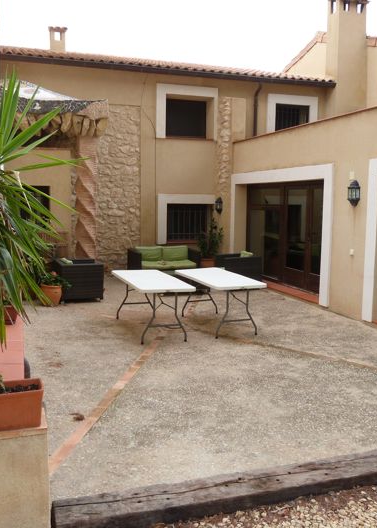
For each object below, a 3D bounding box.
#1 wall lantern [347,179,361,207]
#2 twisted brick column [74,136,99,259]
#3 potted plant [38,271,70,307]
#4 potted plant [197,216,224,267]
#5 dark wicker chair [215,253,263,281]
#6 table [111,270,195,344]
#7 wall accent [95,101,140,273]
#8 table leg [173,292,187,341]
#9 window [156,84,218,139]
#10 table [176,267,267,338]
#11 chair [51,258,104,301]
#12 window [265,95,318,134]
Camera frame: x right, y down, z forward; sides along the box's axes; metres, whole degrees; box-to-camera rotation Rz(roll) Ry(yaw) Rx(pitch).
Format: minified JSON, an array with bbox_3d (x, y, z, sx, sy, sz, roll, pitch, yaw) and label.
[{"bbox_3d":[2.676,-1.139,8.223,0.140,0.420,0.180,-2,7,-20],"label":"wall lantern"},{"bbox_3d":[-2.304,-1.210,11.513,0.460,3.260,0.440,-2,7,-18],"label":"twisted brick column"},{"bbox_3d":[-2.414,0.431,9.165,0.550,0.600,0.520,-1,7,-16],"label":"potted plant"},{"bbox_3d":[0.522,-0.399,12.307,0.530,1.490,0.520,-2,7,-18],"label":"potted plant"},{"bbox_3d":[1.071,0.137,11.345,0.790,0.670,0.820,-2,7,-18],"label":"dark wicker chair"},{"bbox_3d":[-0.561,0.586,7.385,0.750,0.740,1.820,-2,7,-20],"label":"table"},{"bbox_3d":[-1.674,-1.687,12.002,1.080,3.970,0.200,-1,7,-16],"label":"wall accent"},{"bbox_3d":[-0.095,0.681,6.735,0.170,0.700,0.035,-2,7,-20],"label":"table leg"},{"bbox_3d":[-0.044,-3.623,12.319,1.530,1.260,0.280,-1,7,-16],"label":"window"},{"bbox_3d":[0.432,0.553,7.653,0.760,0.740,1.830,-2,7,-19],"label":"table"},{"bbox_3d":[-2.085,0.306,9.772,0.800,0.680,0.840,-2,7,-18],"label":"chair"},{"bbox_3d":[2.693,-3.746,13.212,1.460,1.190,0.180,-2,7,-18],"label":"window"}]

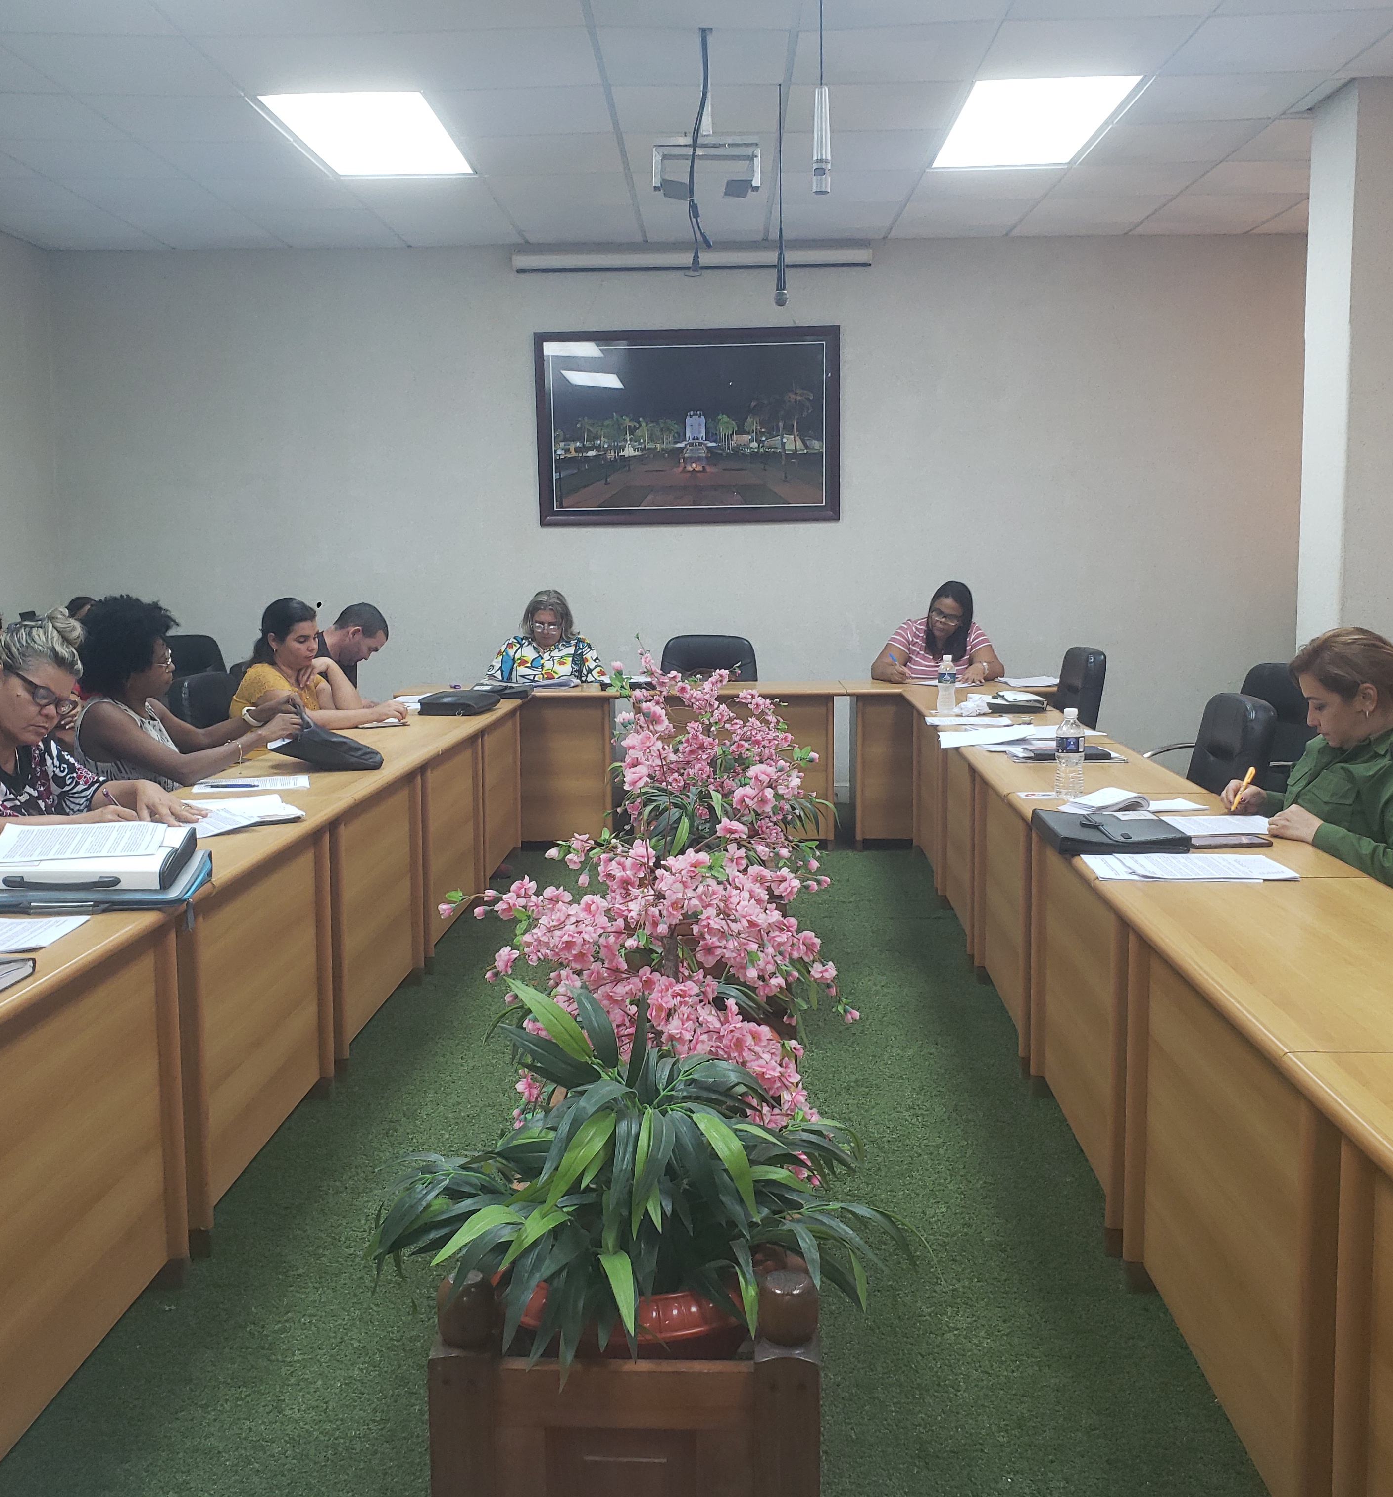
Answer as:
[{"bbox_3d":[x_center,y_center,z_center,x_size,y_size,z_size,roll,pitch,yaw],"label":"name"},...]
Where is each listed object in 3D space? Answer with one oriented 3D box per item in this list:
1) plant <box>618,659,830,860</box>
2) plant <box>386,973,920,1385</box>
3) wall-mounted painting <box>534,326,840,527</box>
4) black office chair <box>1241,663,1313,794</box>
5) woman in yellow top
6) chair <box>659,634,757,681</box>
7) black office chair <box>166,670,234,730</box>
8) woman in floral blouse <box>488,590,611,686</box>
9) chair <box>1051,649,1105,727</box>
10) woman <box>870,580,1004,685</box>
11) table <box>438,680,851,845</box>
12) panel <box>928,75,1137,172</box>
[{"bbox_3d":[0.092,0.048,5.064,0.714,0.720,0.660,0,7,2],"label":"plant"},{"bbox_3d":[-0.071,0.548,1.886,0.688,0.500,0.600,0,7,2],"label":"plant"},{"bbox_3d":[-0.042,-1.754,8.204,1.655,1.060,0.040,0,7,2],"label":"wall-mounted painting"},{"bbox_3d":[1.867,0.210,5.237,0.640,0.980,0.600,-3,8,-23],"label":"black office chair"},{"bbox_3d":[-1.436,0.016,5.714,0.632,1.178,0.551,2,8,20],"label":"woman in yellow top"},{"bbox_3d":[0.061,-0.099,7.515,0.612,0.933,0.632,0,7,2],"label":"chair"},{"bbox_3d":[-1.456,0.207,5.152,0.632,0.938,0.612,1,7,12],"label":"black office chair"},{"bbox_3d":[-0.755,-0.209,7.767,0.600,1.230,0.720,0,7,2],"label":"woman in floral blouse"},{"bbox_3d":[1.452,0.046,6.586,0.640,0.980,0.600,0,7,2],"label":"chair"},{"bbox_3d":[1.189,-0.226,7.385,0.632,1.198,0.714,0,7,5],"label":"woman"},{"bbox_3d":[-0.239,0.067,7.115,1.938,0.709,0.571,0,7,2],"label":"table"},{"bbox_3d":[1.323,-2.507,6.012,0.600,0.060,1.220,0,7,2],"label":"panel"}]

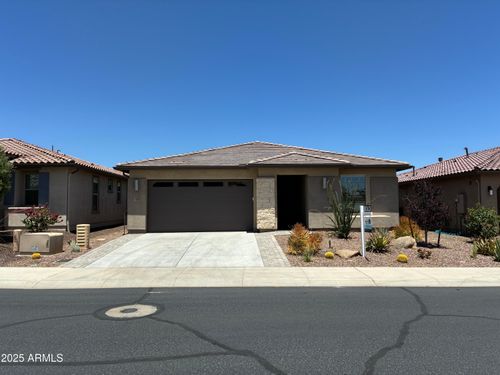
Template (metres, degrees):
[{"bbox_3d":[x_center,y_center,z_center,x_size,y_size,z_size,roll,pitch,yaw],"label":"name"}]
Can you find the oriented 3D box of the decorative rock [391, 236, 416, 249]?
[{"bbox_3d":[5.534,1.972,13.500,0.820,0.410,0.620,0,-3,-1],"label":"decorative rock"}]

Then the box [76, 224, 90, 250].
[{"bbox_3d":[-5.845,1.736,13.200,0.341,0.866,0.290,0,-3,-1],"label":"box"}]

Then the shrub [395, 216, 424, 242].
[{"bbox_3d":[6.540,1.645,15.537,1.120,0.980,1.100,0,-3,0],"label":"shrub"}]

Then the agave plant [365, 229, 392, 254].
[{"bbox_3d":[4.346,1.795,12.750,0.780,0.760,0.760,0,-3,-1],"label":"agave plant"}]

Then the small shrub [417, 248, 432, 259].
[{"bbox_3d":[5.417,2.059,11.650,0.430,0.290,0.400,0,-3,-1],"label":"small shrub"}]

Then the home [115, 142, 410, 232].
[{"bbox_3d":[0.480,-0.170,23.939,13.050,5.200,14.800,0,-3,-1],"label":"home"}]

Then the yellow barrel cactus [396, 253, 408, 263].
[{"bbox_3d":[4.700,2.138,11.607,0.340,0.290,0.340,0,-3,0],"label":"yellow barrel cactus"}]

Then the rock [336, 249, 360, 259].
[{"bbox_3d":[3.092,2.091,11.850,0.750,0.250,0.500,0,-3,-1],"label":"rock"}]

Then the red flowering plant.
[{"bbox_3d":[-8.350,1.421,15.148,1.500,1.300,1.400,0,-3,0],"label":"red flowering plant"}]

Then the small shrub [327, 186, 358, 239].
[{"bbox_3d":[3.850,1.080,15.715,1.300,2.100,1.250,0,-3,0],"label":"small shrub"}]

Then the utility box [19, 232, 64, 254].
[{"bbox_3d":[-7.140,1.886,12.871,1.000,0.700,0.880,0,-3,5],"label":"utility box"}]

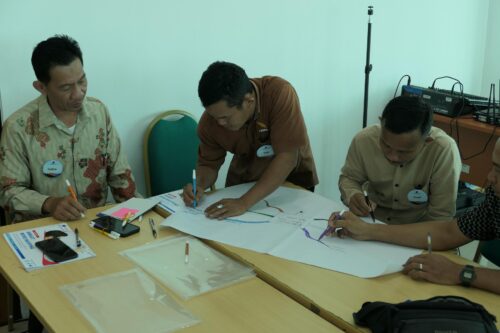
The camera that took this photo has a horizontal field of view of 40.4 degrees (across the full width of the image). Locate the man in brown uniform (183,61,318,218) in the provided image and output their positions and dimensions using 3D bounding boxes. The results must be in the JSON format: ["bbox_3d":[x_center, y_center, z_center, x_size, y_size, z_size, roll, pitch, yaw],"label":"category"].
[{"bbox_3d":[-0.012,0.182,2.820,0.500,1.260,0.760,12,20,30],"label":"man in brown uniform"}]

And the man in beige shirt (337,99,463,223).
[{"bbox_3d":[0.502,0.337,2.460,0.500,1.200,0.680,11,20,28],"label":"man in beige shirt"}]

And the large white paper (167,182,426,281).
[{"bbox_3d":[0.189,0.188,2.387,0.850,0.030,0.600,11,20,29],"label":"large white paper"}]

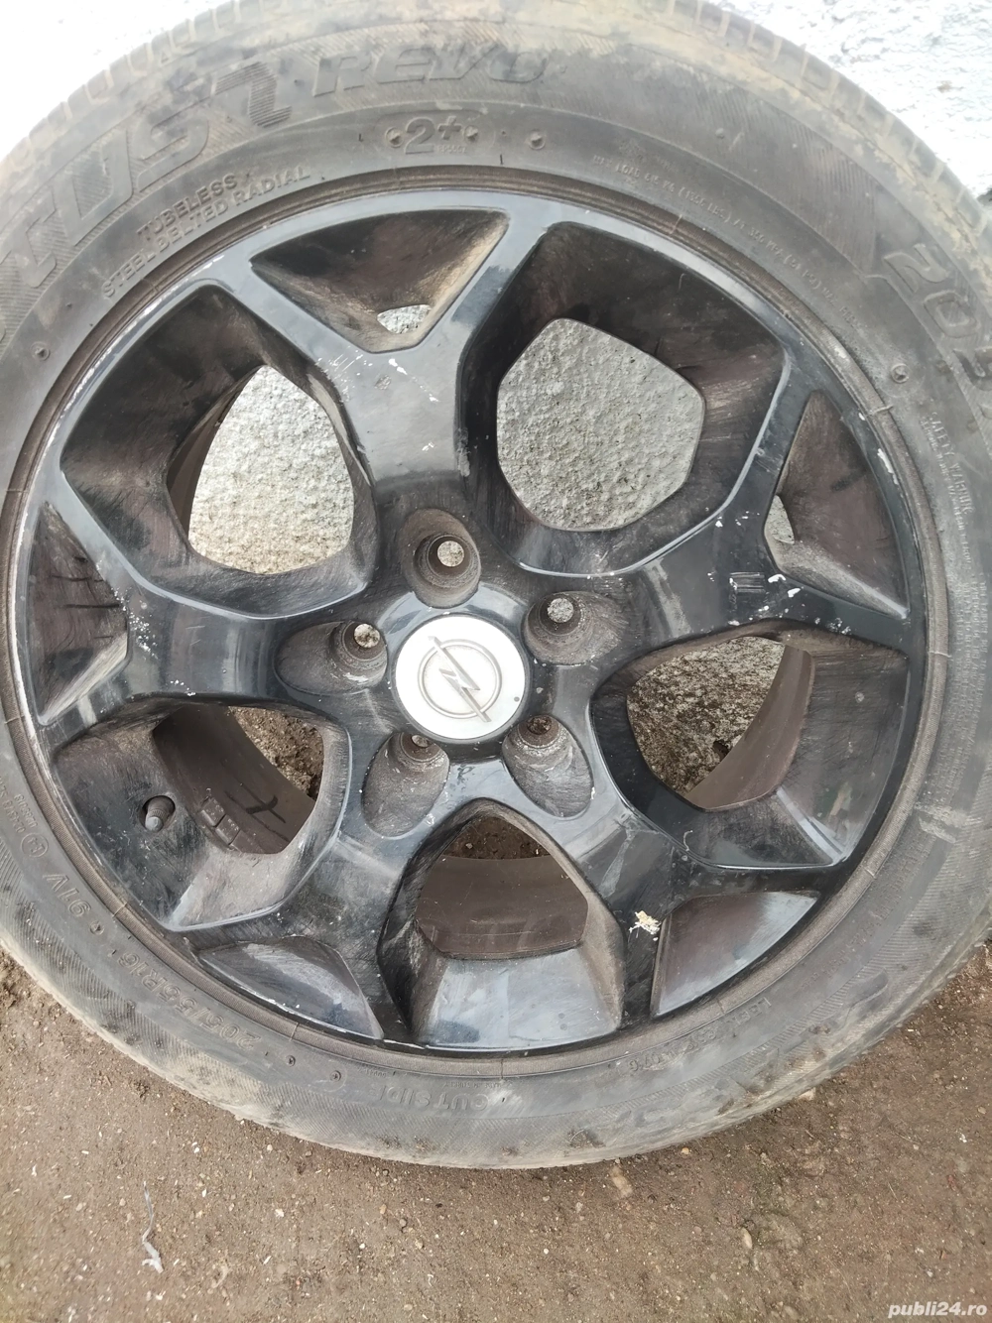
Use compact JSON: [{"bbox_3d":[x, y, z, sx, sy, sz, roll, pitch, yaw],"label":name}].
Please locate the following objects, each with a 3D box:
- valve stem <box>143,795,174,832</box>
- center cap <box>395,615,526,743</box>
[{"bbox_3d":[-0.183,0.081,0.520,0.013,0.013,0.036,-3,14,-10],"label":"valve stem"},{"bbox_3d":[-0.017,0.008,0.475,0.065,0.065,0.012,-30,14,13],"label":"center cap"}]

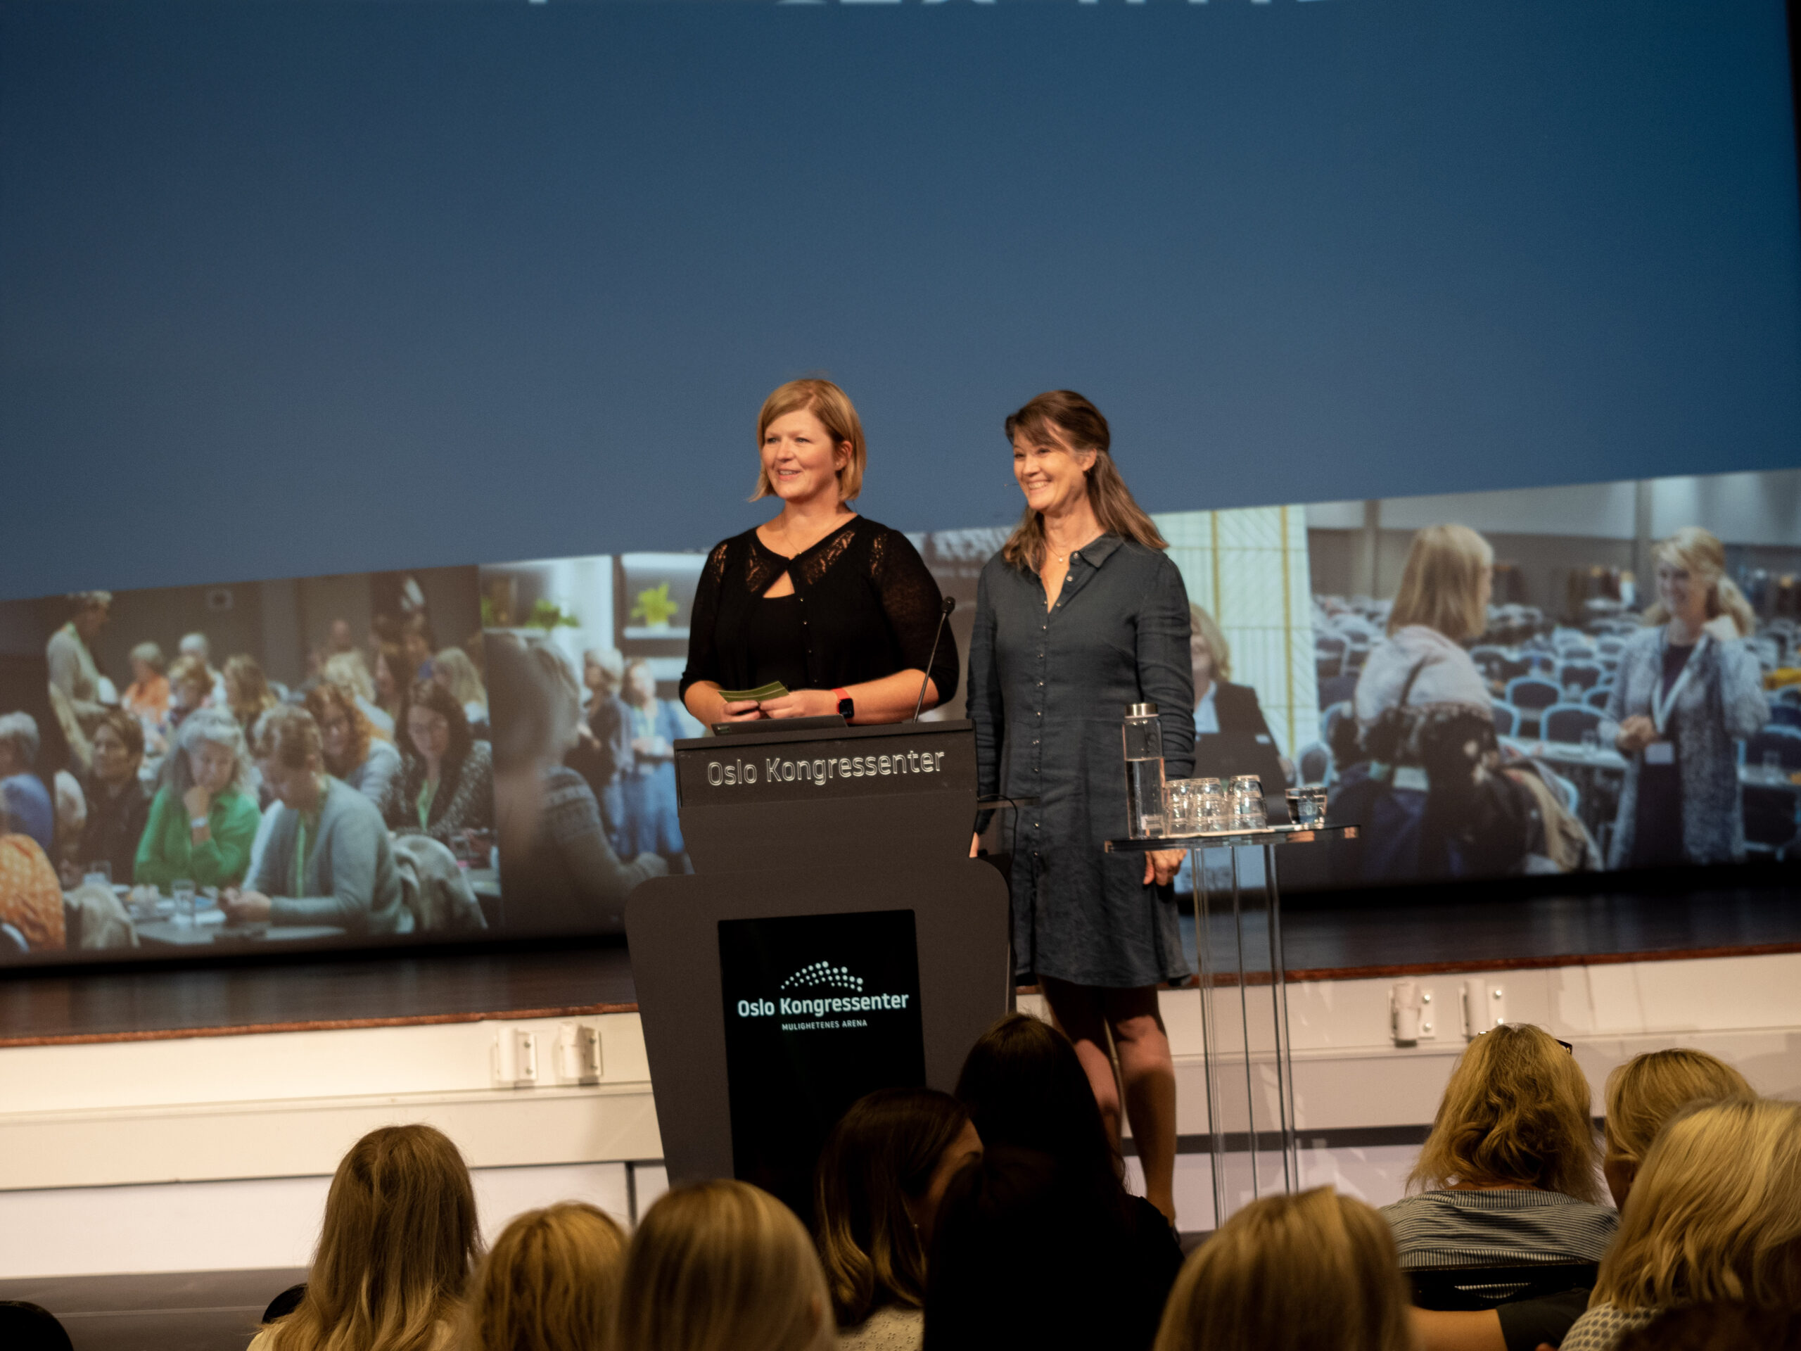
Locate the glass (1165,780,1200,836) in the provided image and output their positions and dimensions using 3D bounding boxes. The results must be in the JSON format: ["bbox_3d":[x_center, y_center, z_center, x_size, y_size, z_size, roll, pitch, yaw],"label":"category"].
[{"bbox_3d":[0.542,0.255,11.990,0.075,0.105,0.075,-4,-1,0],"label":"glass"}]

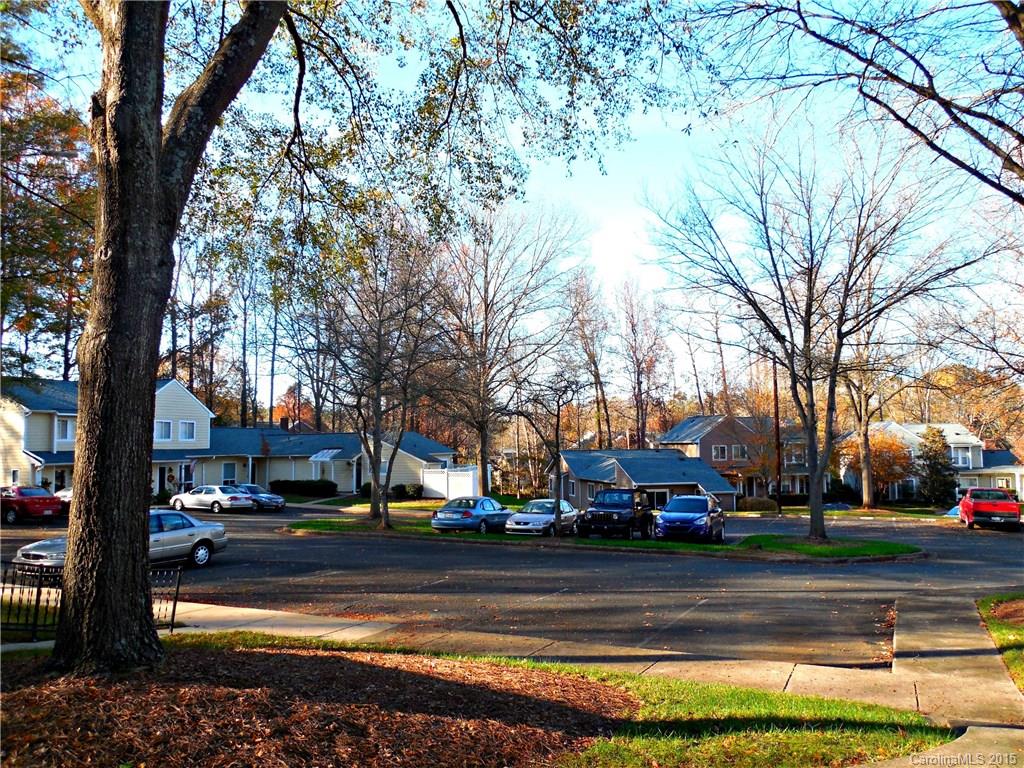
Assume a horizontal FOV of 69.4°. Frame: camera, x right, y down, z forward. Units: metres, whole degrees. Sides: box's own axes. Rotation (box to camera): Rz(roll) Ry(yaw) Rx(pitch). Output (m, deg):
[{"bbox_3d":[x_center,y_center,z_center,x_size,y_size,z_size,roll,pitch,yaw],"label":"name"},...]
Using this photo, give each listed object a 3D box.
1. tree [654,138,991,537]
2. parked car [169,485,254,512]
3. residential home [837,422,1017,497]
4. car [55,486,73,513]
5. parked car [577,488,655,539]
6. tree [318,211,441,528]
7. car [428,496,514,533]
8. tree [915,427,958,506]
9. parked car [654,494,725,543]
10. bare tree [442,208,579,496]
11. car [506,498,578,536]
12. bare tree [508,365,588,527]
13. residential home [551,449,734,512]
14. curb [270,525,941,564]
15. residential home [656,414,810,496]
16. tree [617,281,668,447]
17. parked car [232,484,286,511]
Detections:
[{"bbox_3d":[11.350,-1.800,27.400,11.800,14.800,10.800,0,-4,0],"label":"tree"},{"bbox_3d":[-16.549,6.286,40.701,4.780,1.440,1.785,-3,-6,26],"label":"parked car"},{"bbox_3d":[36.600,7.100,65.800,12.800,7.200,7.500,0,-4,-3],"label":"residential home"},{"bbox_3d":[-20.617,5.680,36.073,4.600,1.450,1.780,-4,-7,33],"label":"car"},{"bbox_3d":[4.153,5.097,28.911,1.870,1.820,4.350,-3,-6,24],"label":"parked car"},{"bbox_3d":[-5.750,-0.700,32.400,5.400,13.900,5.300,0,-4,0],"label":"tree"},{"bbox_3d":[-1.460,5.500,31.300,1.850,1.420,4.950,-3,-7,24],"label":"car"},{"bbox_3d":[28.194,5.381,49.278,3.000,5.500,3.000,0,-6,0],"label":"tree"},{"bbox_3d":[6.430,4.810,26.350,1.830,1.660,4.400,-3,-7,24],"label":"parked car"},{"bbox_3d":[-0.206,-1.816,44.404,8.000,17.900,7.600,0,-6,0],"label":"bare tree"},{"bbox_3d":[1.315,5.368,29.682,1.730,1.400,4.500,-2,-6,22],"label":"car"},{"bbox_3d":[1.406,2.495,27.316,2.900,6.250,2.900,0,-6,0],"label":"bare tree"},{"bbox_3d":[10.300,8.250,61.300,12.500,5.300,9.500,1,-5,-14],"label":"residential home"},{"bbox_3d":[0.900,5.550,25.500,24.000,0.280,4.200,-2,-5,23],"label":"curb"},{"bbox_3d":[20.850,6.650,68.900,11.500,7.300,7.500,1,-5,-15],"label":"residential home"},{"bbox_3d":[13.200,1.000,75.000,5.500,22.500,5.500,0,-4,0],"label":"tree"},{"bbox_3d":[-15.835,6.918,45.373,4.600,1.450,1.770,-4,-7,37],"label":"parked car"}]

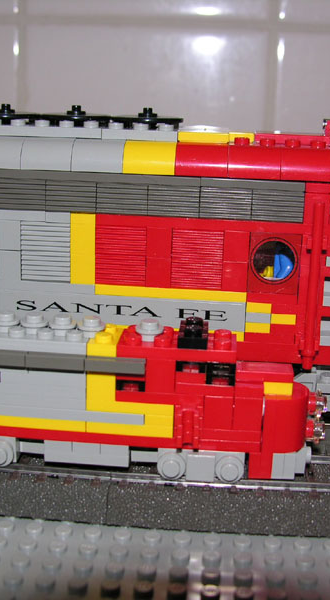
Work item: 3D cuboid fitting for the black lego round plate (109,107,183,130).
[{"bbox_3d":[-0.006,-0.060,0.268,0.024,0.008,0.024,2,13,0],"label":"black lego round plate"}]

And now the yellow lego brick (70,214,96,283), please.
[{"bbox_3d":[-0.025,-0.017,0.257,0.008,0.022,0.008,3,14,4],"label":"yellow lego brick"}]

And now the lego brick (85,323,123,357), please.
[{"bbox_3d":[-0.016,0.011,0.223,0.008,0.005,0.016,3,14,4],"label":"lego brick"}]

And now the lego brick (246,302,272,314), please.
[{"bbox_3d":[0.030,0.002,0.256,0.008,0.003,0.008,3,14,5],"label":"lego brick"}]

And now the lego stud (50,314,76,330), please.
[{"bbox_3d":[-0.028,0.007,0.223,0.008,0.005,0.008,3,14,4],"label":"lego stud"}]

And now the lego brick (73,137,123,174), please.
[{"bbox_3d":[-0.020,-0.045,0.254,0.016,0.010,0.016,3,14,5],"label":"lego brick"}]

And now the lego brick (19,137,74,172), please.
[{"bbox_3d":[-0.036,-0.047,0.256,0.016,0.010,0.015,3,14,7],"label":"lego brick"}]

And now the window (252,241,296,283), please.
[{"bbox_3d":[0.034,-0.013,0.250,0.014,0.014,0.004,3,14,5],"label":"window"}]

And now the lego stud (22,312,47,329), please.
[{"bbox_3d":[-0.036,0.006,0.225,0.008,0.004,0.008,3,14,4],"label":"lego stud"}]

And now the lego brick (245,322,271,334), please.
[{"bbox_3d":[0.030,0.008,0.257,0.008,0.003,0.008,3,14,7],"label":"lego brick"}]

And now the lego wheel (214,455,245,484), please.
[{"bbox_3d":[0.018,0.046,0.219,0.008,0.008,0.005,3,14,4],"label":"lego wheel"}]

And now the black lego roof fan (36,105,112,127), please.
[{"bbox_3d":[-0.030,-0.061,0.268,0.024,0.007,0.024,3,14,4],"label":"black lego roof fan"}]

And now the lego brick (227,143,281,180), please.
[{"bbox_3d":[0.028,-0.043,0.249,0.016,0.010,0.016,3,14,5],"label":"lego brick"}]

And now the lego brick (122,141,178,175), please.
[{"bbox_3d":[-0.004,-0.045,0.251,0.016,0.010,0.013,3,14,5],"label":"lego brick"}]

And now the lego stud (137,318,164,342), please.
[{"bbox_3d":[-0.004,0.008,0.222,0.008,0.005,0.008,3,14,4],"label":"lego stud"}]

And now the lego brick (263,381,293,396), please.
[{"bbox_3d":[0.031,0.023,0.223,0.008,0.003,0.008,3,14,4],"label":"lego brick"}]

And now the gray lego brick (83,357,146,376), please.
[{"bbox_3d":[-0.013,0.017,0.216,0.016,0.003,0.008,3,14,4],"label":"gray lego brick"}]

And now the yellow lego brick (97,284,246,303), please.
[{"bbox_3d":[0.002,-0.003,0.258,0.048,0.003,0.008,3,14,4],"label":"yellow lego brick"}]

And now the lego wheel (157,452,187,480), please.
[{"bbox_3d":[0.002,0.046,0.224,0.008,0.008,0.005,3,14,6],"label":"lego wheel"}]

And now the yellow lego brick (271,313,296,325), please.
[{"bbox_3d":[0.038,0.005,0.255,0.008,0.003,0.008,3,14,7],"label":"yellow lego brick"}]

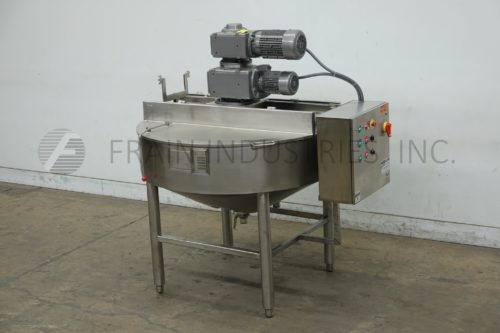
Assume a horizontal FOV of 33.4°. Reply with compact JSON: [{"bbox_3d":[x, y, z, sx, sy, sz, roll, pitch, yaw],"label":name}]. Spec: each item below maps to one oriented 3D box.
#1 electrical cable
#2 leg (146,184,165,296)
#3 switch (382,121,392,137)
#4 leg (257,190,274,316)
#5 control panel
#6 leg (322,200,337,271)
[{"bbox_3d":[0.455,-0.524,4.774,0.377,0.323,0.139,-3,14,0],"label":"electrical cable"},{"bbox_3d":[-0.563,0.430,5.018,0.064,0.724,0.064,-3,14,1],"label":"leg"},{"bbox_3d":[0.764,-0.210,4.634,0.042,0.083,0.064,6,16,31],"label":"switch"},{"bbox_3d":[0.091,0.494,4.617,0.064,0.732,0.064,-3,14,1],"label":"leg"},{"bbox_3d":[0.603,-0.086,4.740,0.234,0.476,0.489,6,16,31],"label":"control panel"},{"bbox_3d":[0.494,0.318,5.246,0.064,0.732,0.064,6,16,31],"label":"leg"}]

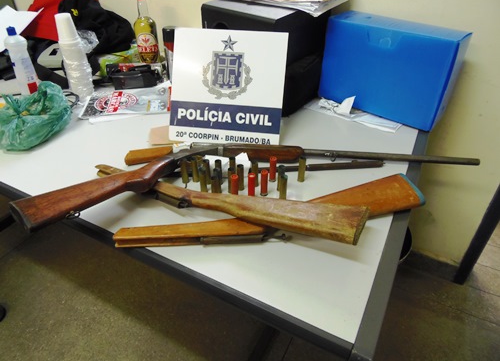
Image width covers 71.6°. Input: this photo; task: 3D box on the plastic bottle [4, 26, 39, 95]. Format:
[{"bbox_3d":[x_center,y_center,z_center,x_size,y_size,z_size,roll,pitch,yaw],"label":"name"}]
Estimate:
[{"bbox_3d":[-0.740,-0.383,1.125,0.066,0.228,0.066,24,42,29],"label":"plastic bottle"}]

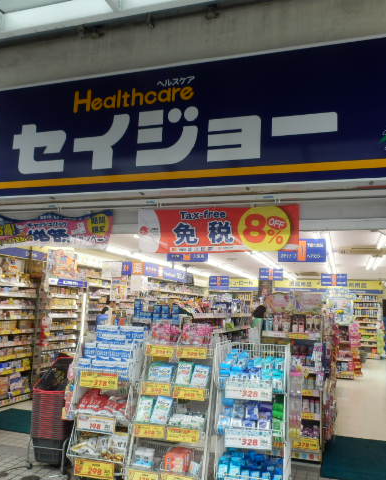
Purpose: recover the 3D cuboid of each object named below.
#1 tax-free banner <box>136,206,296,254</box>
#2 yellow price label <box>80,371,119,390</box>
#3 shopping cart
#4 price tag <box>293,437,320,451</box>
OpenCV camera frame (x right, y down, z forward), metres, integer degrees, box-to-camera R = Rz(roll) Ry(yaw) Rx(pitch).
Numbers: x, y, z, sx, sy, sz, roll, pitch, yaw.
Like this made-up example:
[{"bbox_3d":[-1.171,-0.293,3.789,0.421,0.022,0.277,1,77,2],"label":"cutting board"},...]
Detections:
[{"bbox_3d":[0.216,-0.103,4.465,1.672,0.465,0.020,-1,-8,18],"label":"tax-free banner"},{"bbox_3d":[-0.699,1.052,3.313,0.315,0.110,0.010,-1,-8,18],"label":"yellow price label"},{"bbox_3d":[-1.181,1.560,4.080,0.370,0.930,0.500,-1,-8,18],"label":"shopping cart"},{"bbox_3d":[1.086,1.961,4.246,0.235,0.097,0.010,-1,-8,18],"label":"price tag"}]

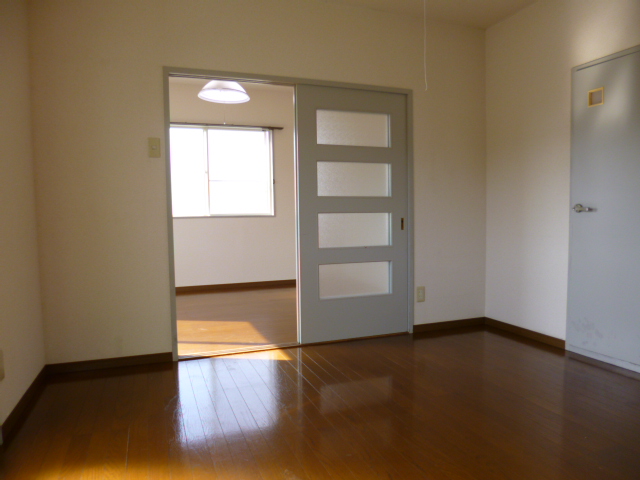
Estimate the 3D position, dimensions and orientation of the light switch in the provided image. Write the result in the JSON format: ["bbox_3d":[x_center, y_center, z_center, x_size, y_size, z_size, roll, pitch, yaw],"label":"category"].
[{"bbox_3d":[-1.013,-0.565,2.725,0.070,0.120,0.012,-2,4,-20],"label":"light switch"}]

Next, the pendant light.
[{"bbox_3d":[-0.859,-1.373,3.981,0.465,0.210,0.465,-2,4,-20],"label":"pendant light"}]

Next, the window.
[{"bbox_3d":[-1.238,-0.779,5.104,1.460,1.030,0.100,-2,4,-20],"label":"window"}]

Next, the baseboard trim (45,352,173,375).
[{"bbox_3d":[-1.263,0.754,2.703,0.700,0.060,0.014,-2,4,-20],"label":"baseboard trim"}]

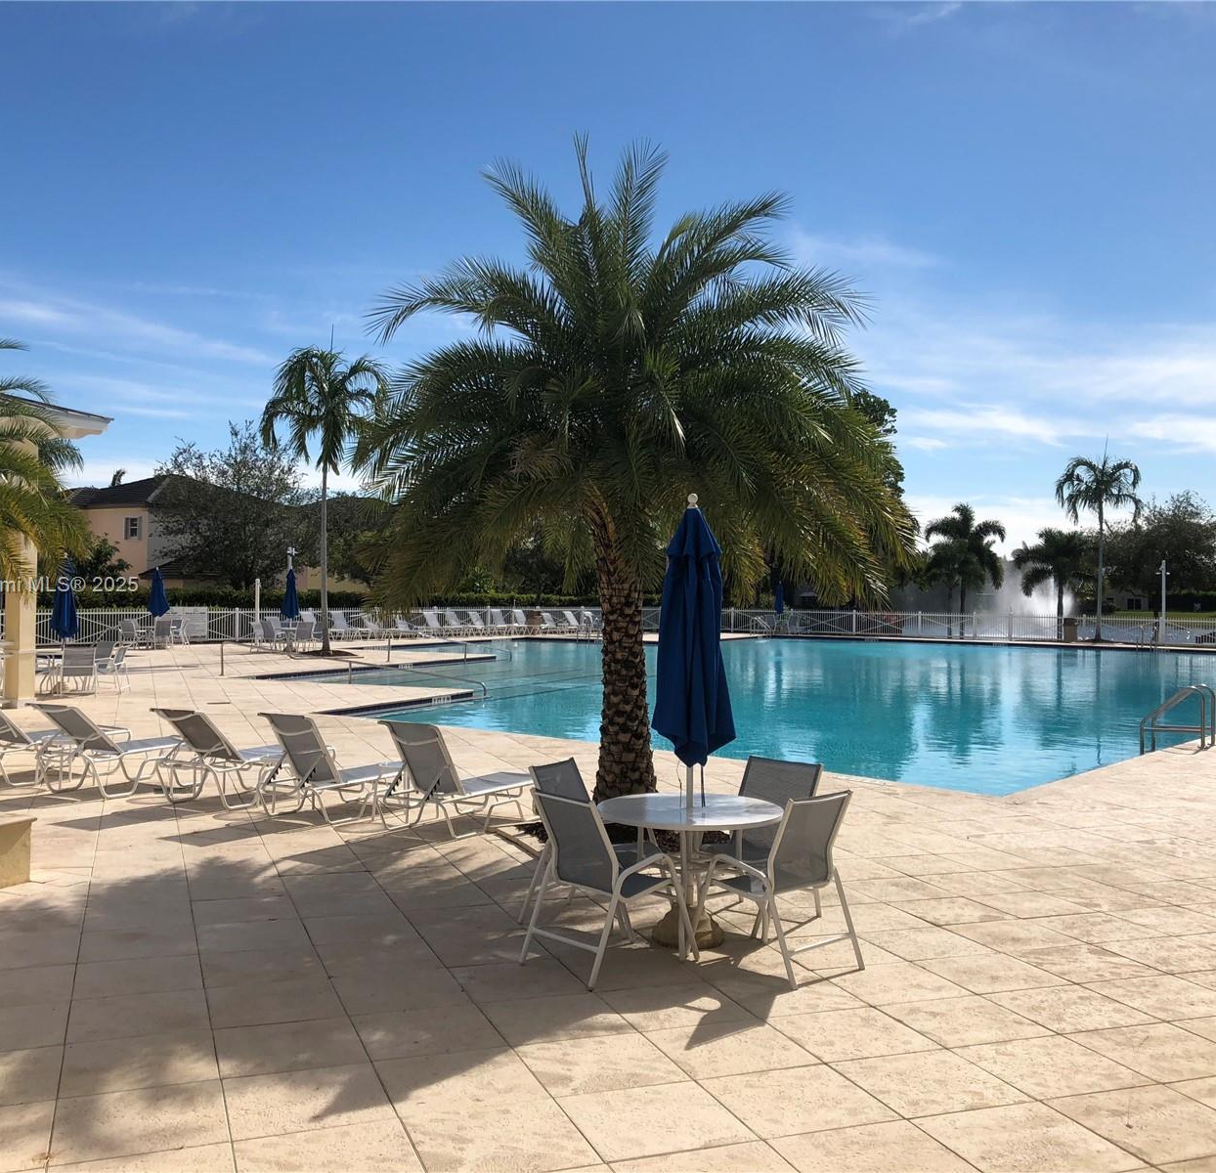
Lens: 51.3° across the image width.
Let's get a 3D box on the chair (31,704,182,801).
[{"bbox_3d":[-4.479,1.455,11.795,0.660,0.850,1.780,1,0,28],"label":"chair"}]

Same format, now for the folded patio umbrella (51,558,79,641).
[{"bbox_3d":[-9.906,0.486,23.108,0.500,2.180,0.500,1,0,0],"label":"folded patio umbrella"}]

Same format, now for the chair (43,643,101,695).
[{"bbox_3d":[-9.425,1.496,22.499,0.620,0.870,0.660,1,0,-25],"label":"chair"}]

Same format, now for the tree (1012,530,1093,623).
[{"bbox_3d":[20.400,-0.100,58.000,3.800,5.100,3.800,1,0,0],"label":"tree"}]

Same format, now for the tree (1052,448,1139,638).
[{"bbox_3d":[22.000,-1.741,56.522,3.850,8.500,3.850,1,0,0],"label":"tree"}]

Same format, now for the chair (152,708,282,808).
[{"bbox_3d":[-3.452,1.581,12.052,0.690,0.880,1.680,1,-1,29],"label":"chair"}]

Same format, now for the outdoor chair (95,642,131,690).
[{"bbox_3d":[-8.910,1.467,22.500,0.740,0.890,0.580,1,0,9],"label":"outdoor chair"}]

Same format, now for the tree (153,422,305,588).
[{"bbox_3d":[-17.541,-2.615,59.027,7.200,9.700,6.800,1,-1,0],"label":"tree"}]

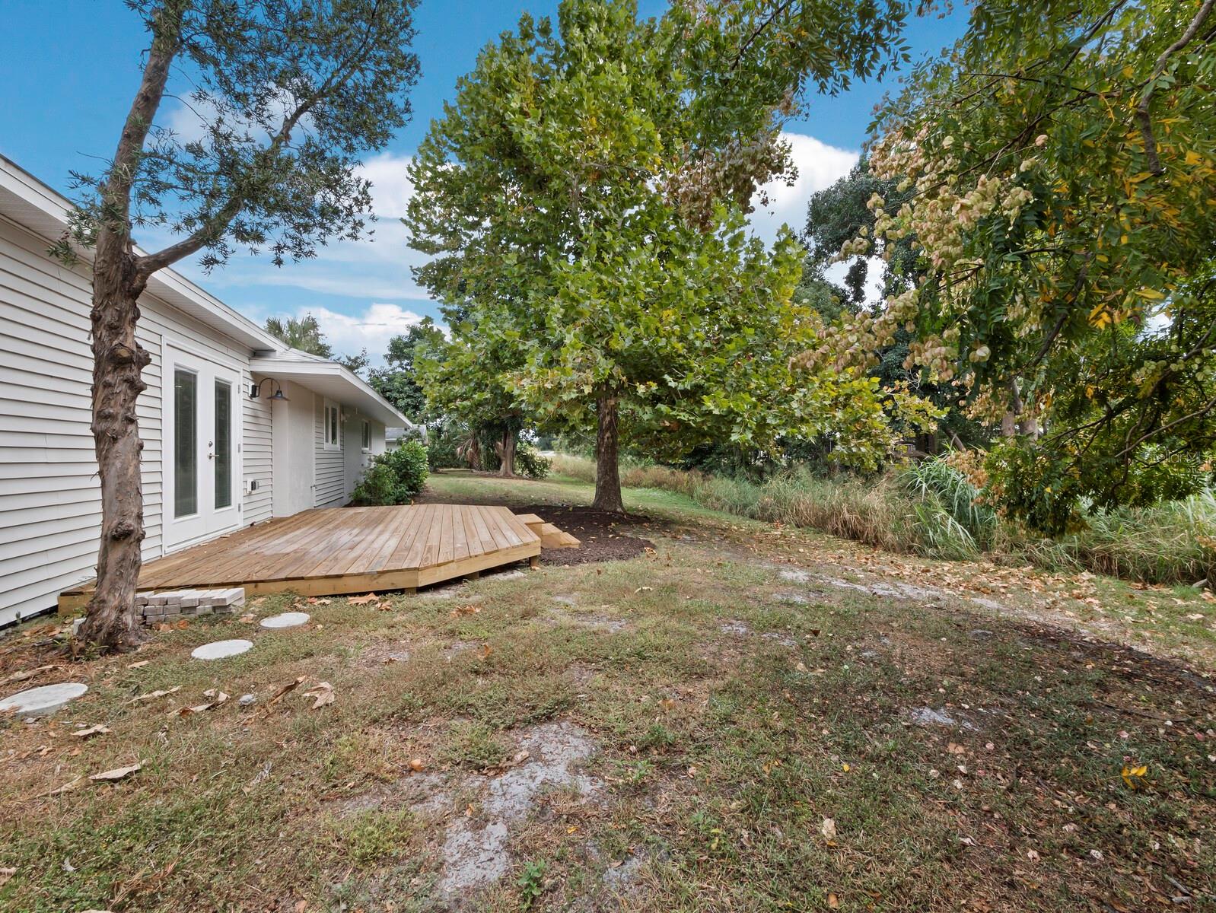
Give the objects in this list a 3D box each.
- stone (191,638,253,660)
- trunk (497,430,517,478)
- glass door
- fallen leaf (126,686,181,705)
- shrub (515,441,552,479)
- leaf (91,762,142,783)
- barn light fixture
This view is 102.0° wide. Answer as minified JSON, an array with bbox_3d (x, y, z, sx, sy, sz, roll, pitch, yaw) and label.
[{"bbox_3d":[-2.295,1.170,2.935,0.295,0.040,0.295,0,0,0],"label":"stone"},{"bbox_3d":[-5.750,-0.200,28.000,1.000,2.800,0.900,0,0,0],"label":"trunk"},{"bbox_3d":[-4.670,-0.100,5.760,0.080,2.040,1.830,0,0,-18],"label":"glass door"},{"bbox_3d":[-2.190,1.150,2.370,0.080,0.030,0.205,0,0,29],"label":"fallen leaf"},{"bbox_3d":[-4.000,0.200,26.800,2.000,2.100,1.900,0,0,0],"label":"shrub"},{"bbox_3d":[-1.775,1.145,1.780,0.140,0.030,0.080,0,0,-32],"label":"leaf"},{"bbox_3d":[-4.810,-0.965,7.030,0.470,0.320,0.290,0,0,-18],"label":"barn light fixture"}]

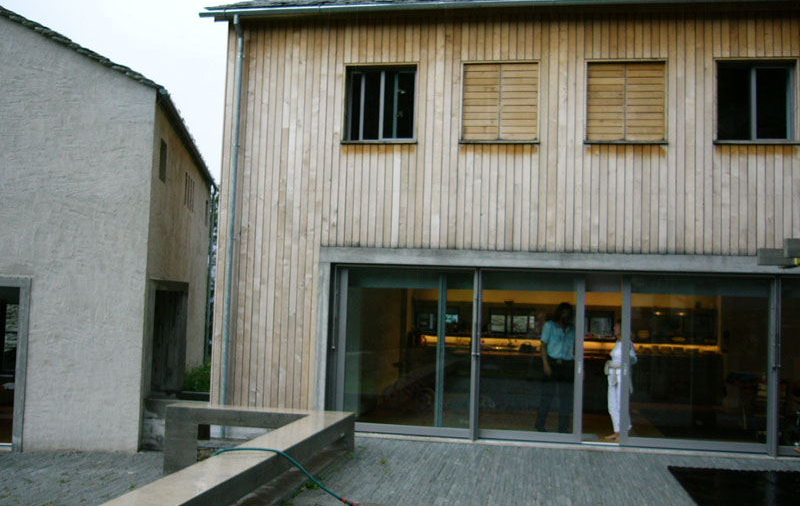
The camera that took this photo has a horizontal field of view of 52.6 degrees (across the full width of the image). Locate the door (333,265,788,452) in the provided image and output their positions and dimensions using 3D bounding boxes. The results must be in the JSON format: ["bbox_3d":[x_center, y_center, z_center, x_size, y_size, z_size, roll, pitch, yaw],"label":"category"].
[{"bbox_3d":[1.937,1.358,10.693,5.853,2.262,0.150,1,-4,8],"label":"door"}]

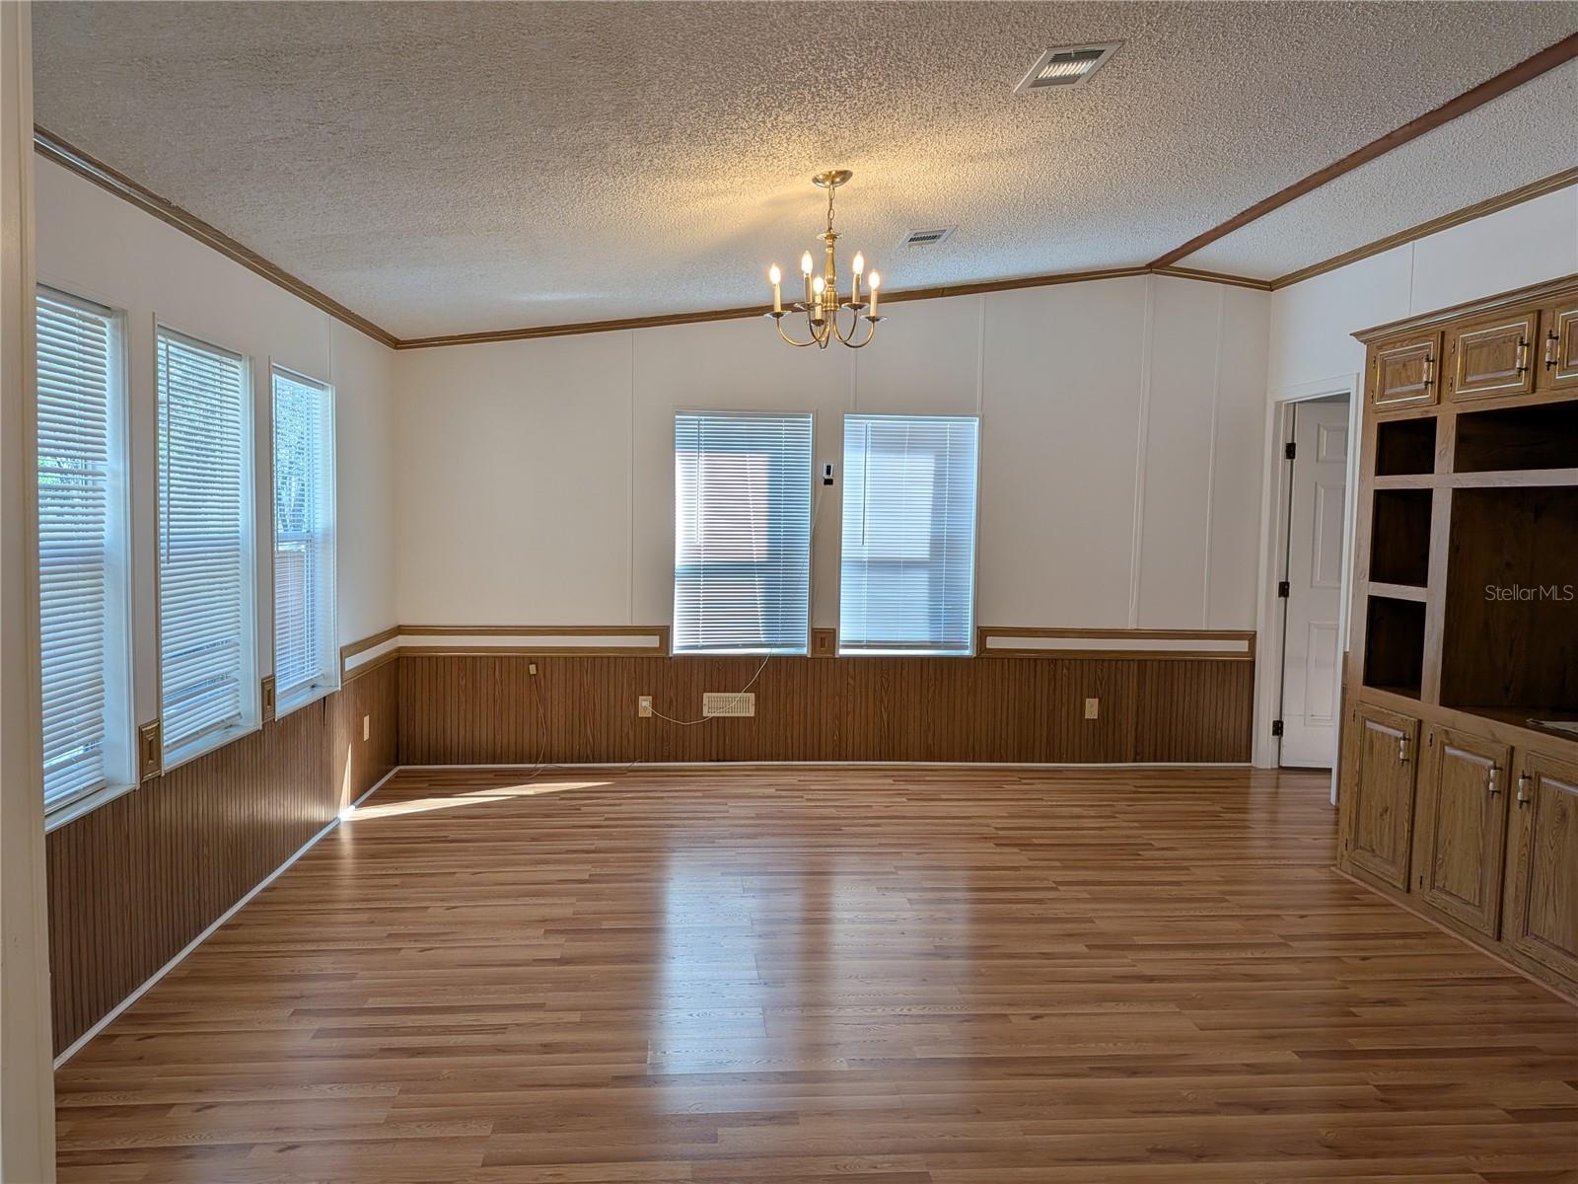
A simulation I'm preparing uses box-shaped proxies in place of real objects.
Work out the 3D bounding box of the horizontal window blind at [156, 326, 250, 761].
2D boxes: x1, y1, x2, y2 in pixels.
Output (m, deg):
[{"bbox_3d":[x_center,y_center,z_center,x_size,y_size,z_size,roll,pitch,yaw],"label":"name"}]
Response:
[{"bbox_3d":[-1.926,-0.183,3.598,0.050,1.285,0.670,1,4,-5],"label":"horizontal window blind"}]

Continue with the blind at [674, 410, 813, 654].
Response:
[{"bbox_3d":[-0.251,-0.321,5.973,0.740,1.297,0.050,1,4,-5],"label":"blind"}]

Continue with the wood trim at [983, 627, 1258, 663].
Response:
[{"bbox_3d":[1.853,0.296,6.157,1.606,0.176,0.026,1,4,-5],"label":"wood trim"}]

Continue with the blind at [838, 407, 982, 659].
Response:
[{"bbox_3d":[0.668,-0.314,6.054,0.757,1.304,0.050,1,4,-5],"label":"blind"}]

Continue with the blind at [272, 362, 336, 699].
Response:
[{"bbox_3d":[-2.004,-0.252,4.492,0.050,1.275,0.700,1,4,-5],"label":"blind"}]

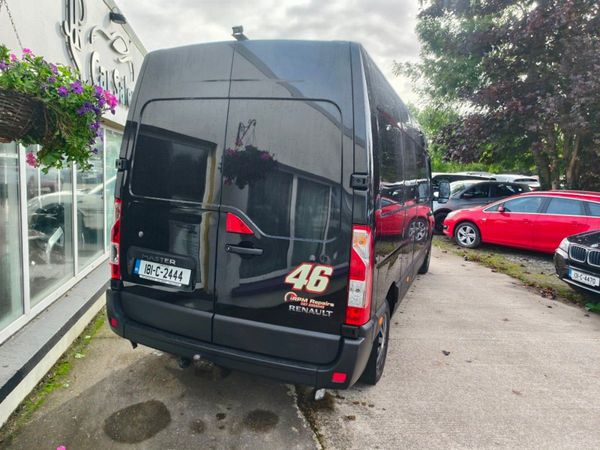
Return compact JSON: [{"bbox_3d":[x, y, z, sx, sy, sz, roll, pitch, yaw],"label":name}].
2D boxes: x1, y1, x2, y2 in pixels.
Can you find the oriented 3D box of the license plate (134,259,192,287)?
[{"bbox_3d":[-1.028,0.345,2.960,0.520,0.112,0.020,7,0,23],"label":"license plate"}]

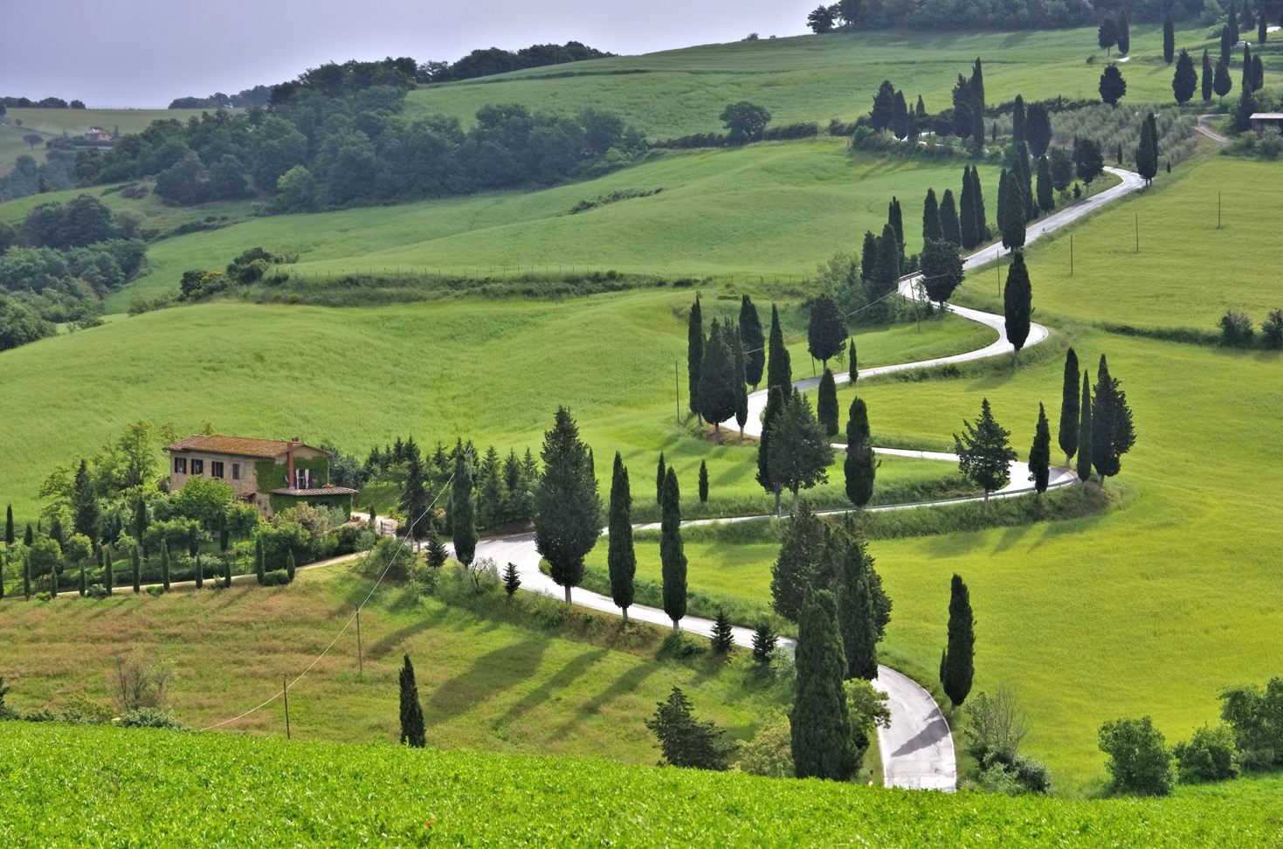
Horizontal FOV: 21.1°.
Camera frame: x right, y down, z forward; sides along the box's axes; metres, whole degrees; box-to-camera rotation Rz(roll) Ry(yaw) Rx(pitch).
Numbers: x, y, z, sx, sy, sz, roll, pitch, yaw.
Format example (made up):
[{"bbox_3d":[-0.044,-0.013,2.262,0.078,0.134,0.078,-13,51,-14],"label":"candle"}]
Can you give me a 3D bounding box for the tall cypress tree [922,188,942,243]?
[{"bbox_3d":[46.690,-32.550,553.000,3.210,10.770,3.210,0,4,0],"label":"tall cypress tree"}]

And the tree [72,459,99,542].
[{"bbox_3d":[-54.200,7.520,336.000,2.640,8.400,2.640,0,4,0],"label":"tree"}]

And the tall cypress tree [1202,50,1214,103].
[{"bbox_3d":[136.231,-83.825,830.000,2.770,12.780,2.770,0,4,0],"label":"tall cypress tree"}]

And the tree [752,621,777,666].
[{"bbox_3d":[10.870,19.350,304.000,2.210,3.890,2.210,0,4,0],"label":"tree"}]

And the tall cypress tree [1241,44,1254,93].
[{"bbox_3d":[129.240,-75.510,735.000,2.720,11.350,2.670,0,4,0],"label":"tall cypress tree"}]

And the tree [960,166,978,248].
[{"bbox_3d":[46.690,-30.890,492.000,2.520,12.040,2.470,0,4,0],"label":"tree"}]

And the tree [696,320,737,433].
[{"bbox_3d":[8.880,-5.610,402.000,4.790,13.320,4.410,0,4,0],"label":"tree"}]

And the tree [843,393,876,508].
[{"bbox_3d":[22.503,2.949,356.000,3.100,11.900,3.100,0,4,0],"label":"tree"}]

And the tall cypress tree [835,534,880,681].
[{"bbox_3d":[17.580,15.200,282.000,3.530,12.540,3.530,0,4,0],"label":"tall cypress tree"}]

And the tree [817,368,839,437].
[{"bbox_3d":[21.080,-2.320,390.000,2.610,7.820,2.610,0,4,0],"label":"tree"}]

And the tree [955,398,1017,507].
[{"bbox_3d":[32.990,2.830,330.000,5.920,10.670,5.800,0,4,0],"label":"tree"}]

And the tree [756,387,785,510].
[{"bbox_3d":[13.748,2.594,357.000,3.530,12.870,3.530,0,4,0],"label":"tree"}]

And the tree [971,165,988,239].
[{"bbox_3d":[55.983,-37.015,575.000,3.510,12.530,3.510,0,4,0],"label":"tree"}]

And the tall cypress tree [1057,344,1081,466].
[{"bbox_3d":[43.510,-1.730,351.000,2.200,12.270,2.150,0,4,0],"label":"tall cypress tree"}]

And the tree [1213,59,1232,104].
[{"bbox_3d":[144.970,-85.360,860.000,4.510,11.750,4.510,0,4,0],"label":"tree"}]

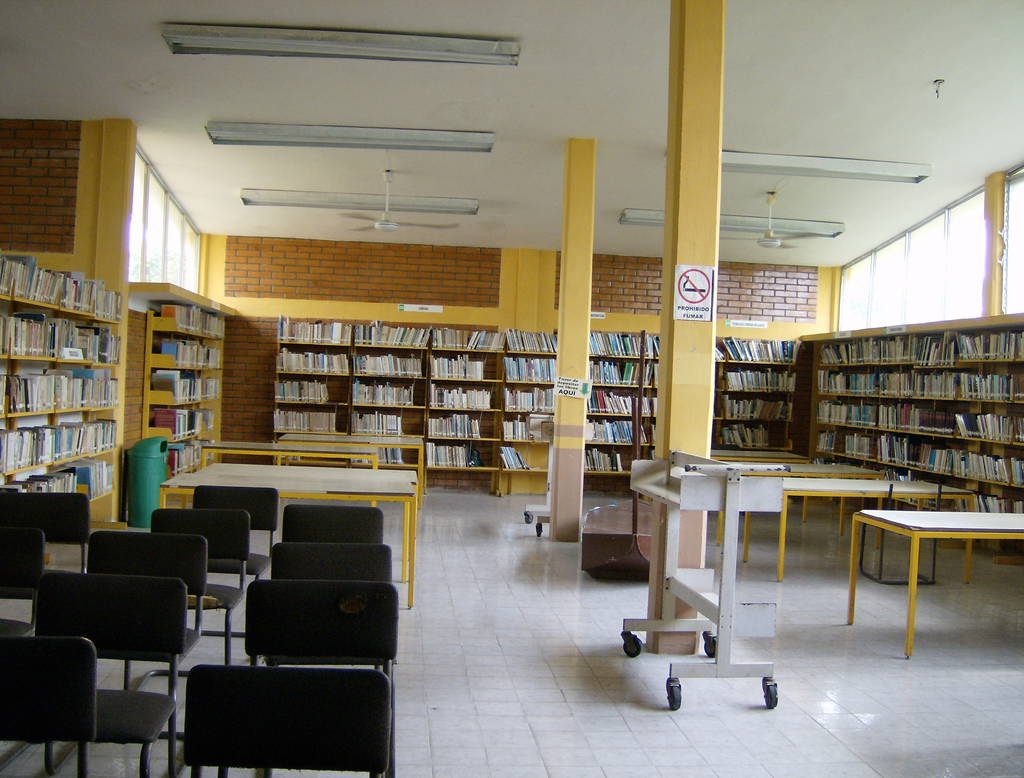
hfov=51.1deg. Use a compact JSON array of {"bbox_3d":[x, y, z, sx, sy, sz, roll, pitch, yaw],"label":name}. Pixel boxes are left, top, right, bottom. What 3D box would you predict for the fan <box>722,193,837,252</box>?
[{"bbox_3d":[2.625,-1.711,10.857,1.380,0.570,1.380,2,0,-6],"label":"fan"}]

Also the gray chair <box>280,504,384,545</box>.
[{"bbox_3d":[-0.823,0.939,4.762,0.450,0.785,0.510,2,0,-6],"label":"gray chair"}]

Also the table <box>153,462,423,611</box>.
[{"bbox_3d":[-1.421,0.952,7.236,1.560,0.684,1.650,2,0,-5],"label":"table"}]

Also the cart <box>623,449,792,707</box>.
[{"bbox_3d":[0.902,0.864,5.089,0.490,1.060,0.960,2,0,-8],"label":"cart"}]

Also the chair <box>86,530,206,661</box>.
[{"bbox_3d":[-1.382,0.918,3.826,0.483,0.770,0.560,2,0,-6],"label":"chair"}]

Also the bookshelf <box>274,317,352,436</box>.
[{"bbox_3d":[-2.395,0.197,12.856,0.910,2.030,0.330,2,0,-6],"label":"bookshelf"}]

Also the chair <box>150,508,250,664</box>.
[{"bbox_3d":[-1.402,0.921,4.631,0.450,0.780,0.520,2,0,-6],"label":"chair"}]

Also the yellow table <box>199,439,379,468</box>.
[{"bbox_3d":[-2.090,0.901,10.200,1.560,0.684,0.830,2,0,-3],"label":"yellow table"}]

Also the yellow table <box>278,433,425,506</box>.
[{"bbox_3d":[-1.771,0.925,11.932,1.568,0.693,0.868,2,0,-6],"label":"yellow table"}]

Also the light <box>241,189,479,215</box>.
[{"bbox_3d":[-1.597,-1.972,11.335,2.460,0.090,0.250,2,-7,-5],"label":"light"}]

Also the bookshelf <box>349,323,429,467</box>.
[{"bbox_3d":[-1.529,0.241,13.244,0.966,2.072,0.308,2,0,-6],"label":"bookshelf"}]

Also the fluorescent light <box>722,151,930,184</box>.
[{"bbox_3d":[2.661,-2.081,9.924,2.548,0.091,0.280,2,-7,-6],"label":"fluorescent light"}]

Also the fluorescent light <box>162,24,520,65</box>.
[{"bbox_3d":[-1.185,-2.404,7.573,2.460,0.090,0.240,2,-7,-4],"label":"fluorescent light"}]

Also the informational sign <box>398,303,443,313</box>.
[{"bbox_3d":[-1.127,-0.995,13.268,0.560,0.090,0.020,2,0,-6],"label":"informational sign"}]

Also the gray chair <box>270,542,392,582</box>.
[{"bbox_3d":[-0.656,0.956,3.723,0.450,0.780,0.510,2,0,-6],"label":"gray chair"}]

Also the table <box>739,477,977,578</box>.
[{"bbox_3d":[2.708,1.101,8.397,1.560,0.684,0.830,2,0,-7],"label":"table"}]

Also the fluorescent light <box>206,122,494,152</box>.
[{"bbox_3d":[-1.425,-2.247,9.497,2.548,0.091,0.280,2,-7,-6],"label":"fluorescent light"}]

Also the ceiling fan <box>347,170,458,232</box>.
[{"bbox_3d":[-1.127,-1.814,10.379,1.200,0.600,1.220,2,0,-6],"label":"ceiling fan"}]

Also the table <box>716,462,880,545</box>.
[{"bbox_3d":[2.578,1.082,10.063,1.560,0.684,0.830,2,0,-8],"label":"table"}]

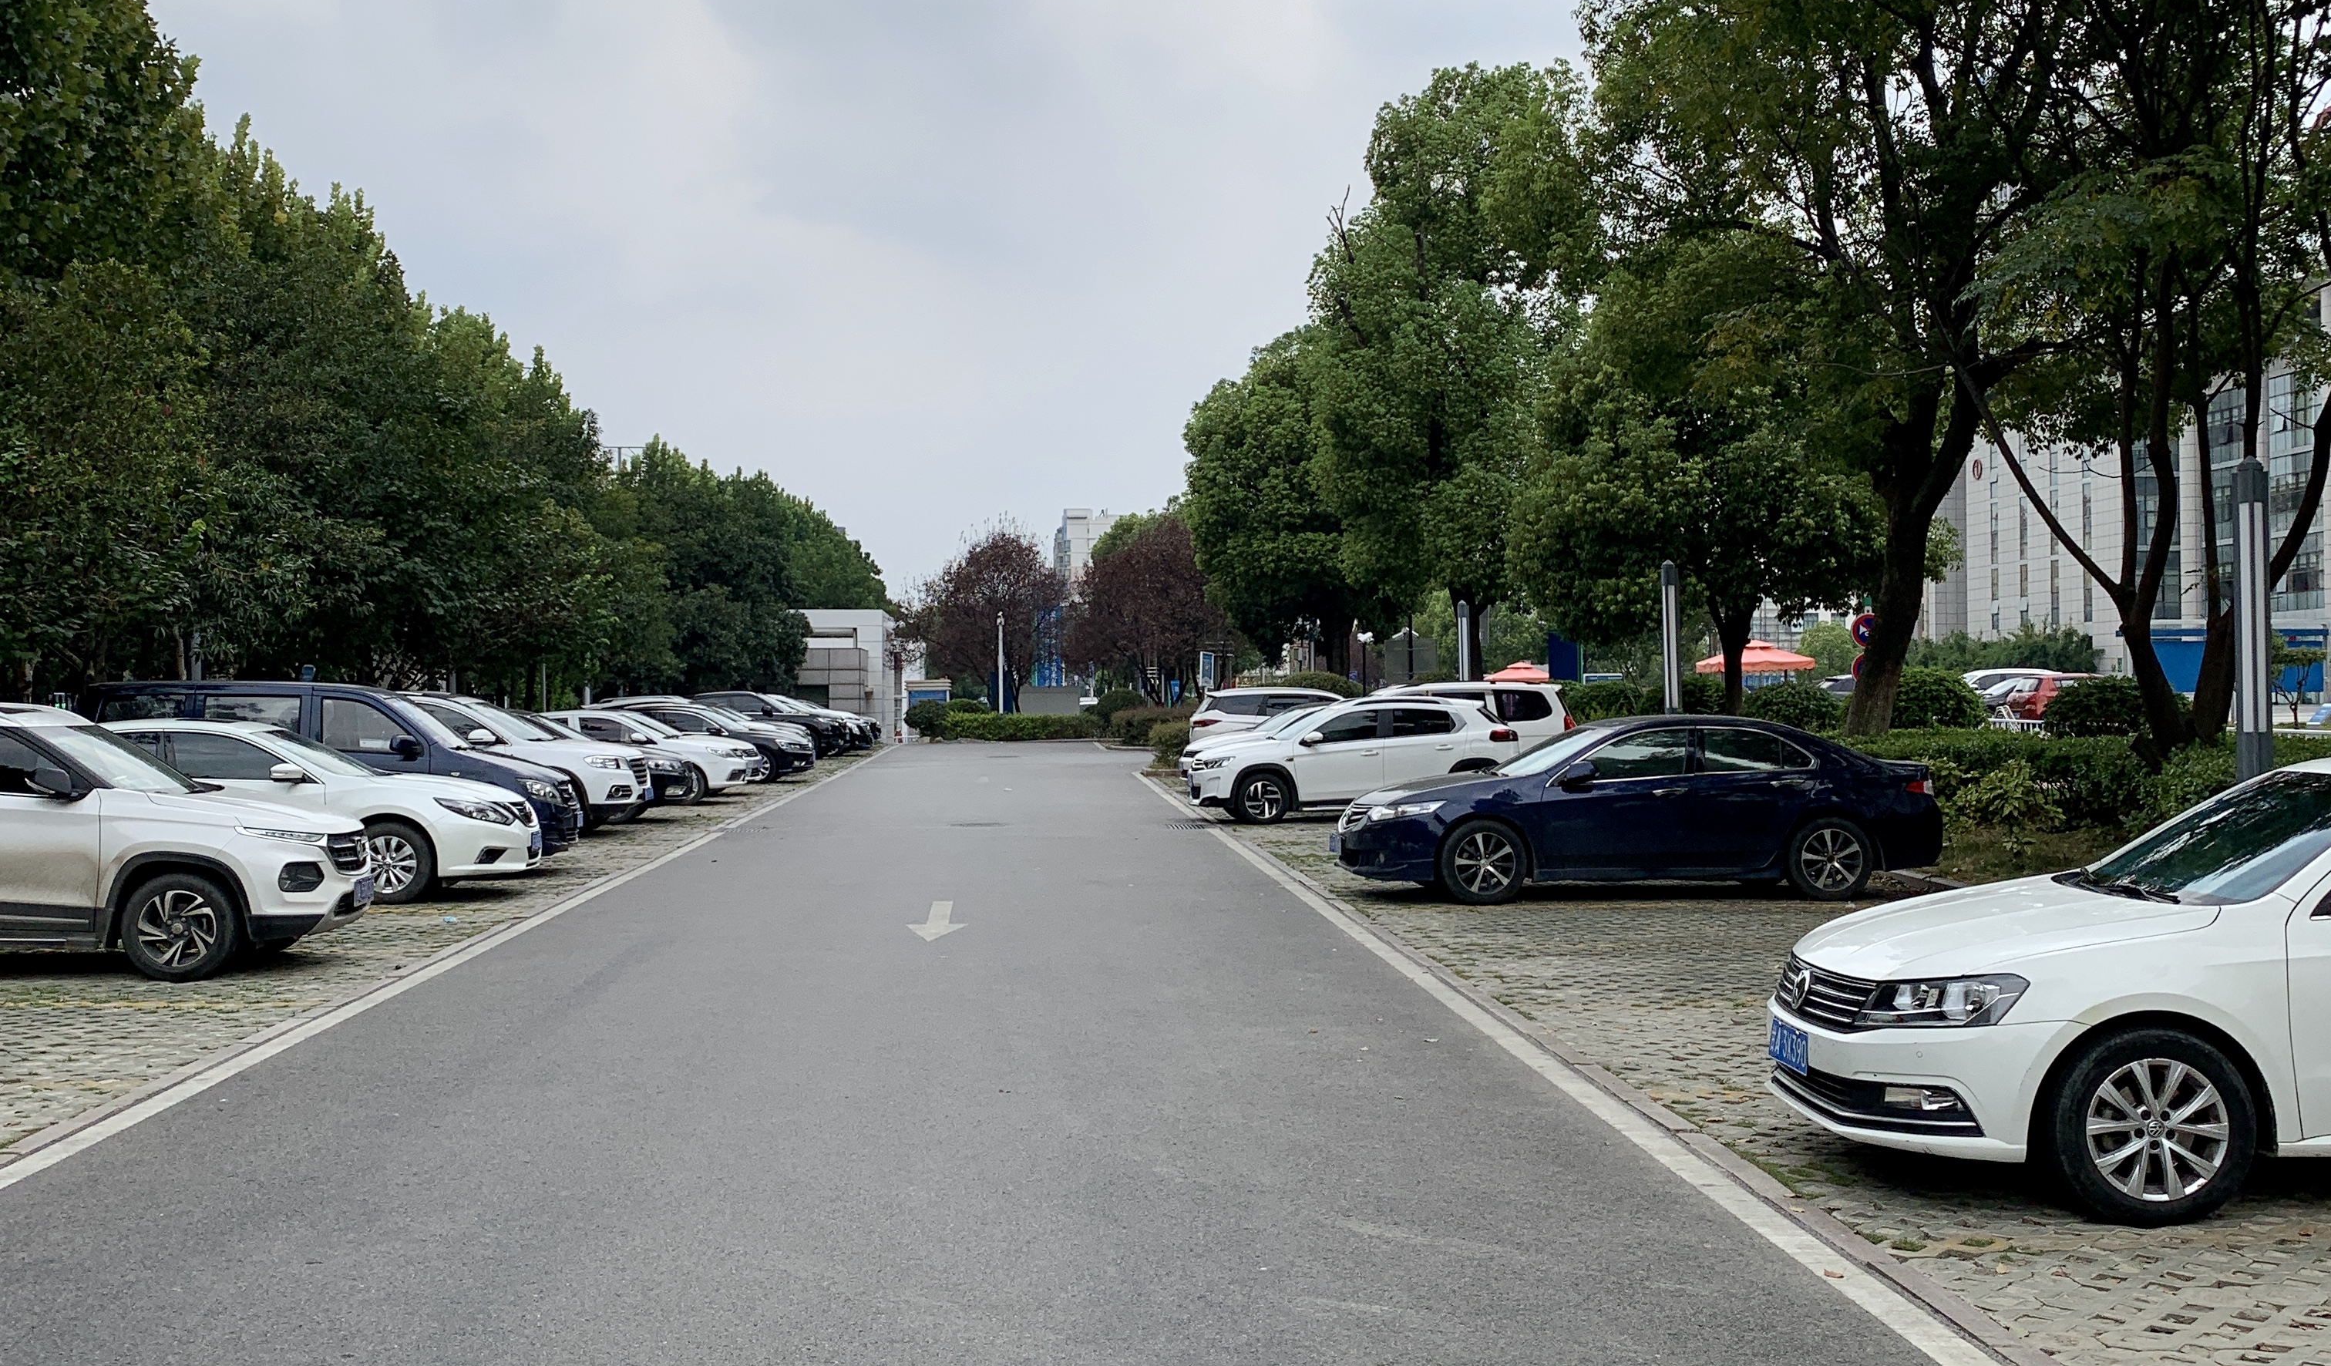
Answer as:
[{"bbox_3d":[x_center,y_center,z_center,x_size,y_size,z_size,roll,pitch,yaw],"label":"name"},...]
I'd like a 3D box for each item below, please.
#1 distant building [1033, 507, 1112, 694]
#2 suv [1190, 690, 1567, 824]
[{"bbox_3d":[-15.103,-15.138,440.000,15.000,36.000,16.000,-1,0,-3],"label":"distant building"},{"bbox_3d":[2.454,0.979,30.510,4.280,1.570,1.770,0,0,-4],"label":"suv"}]

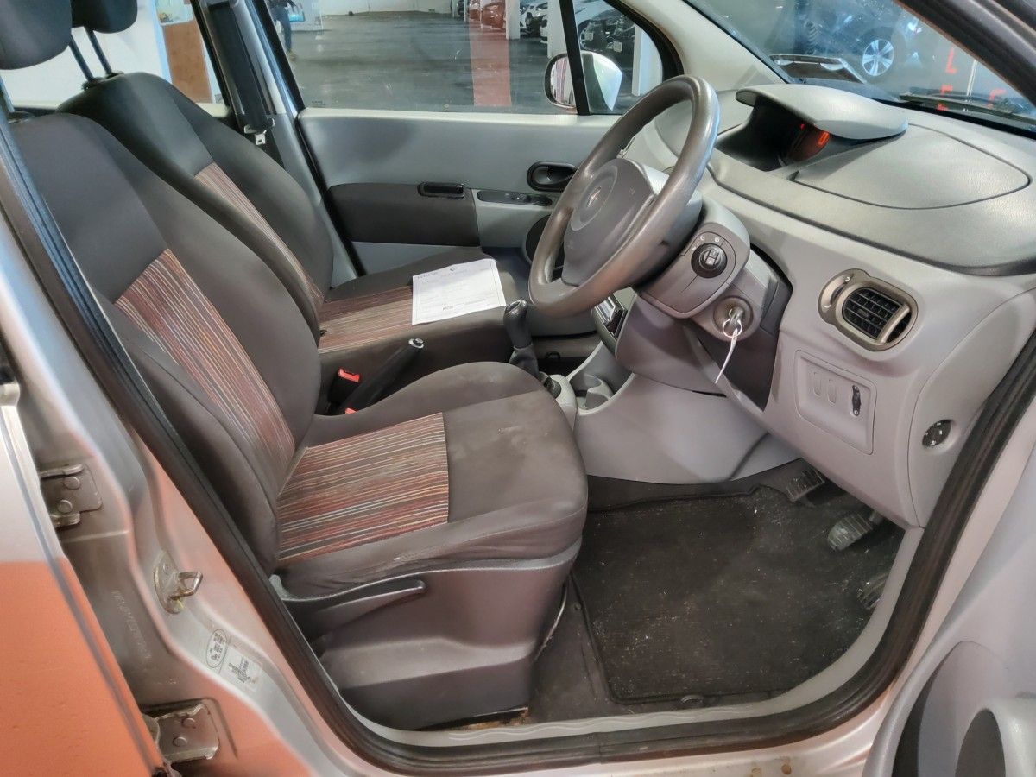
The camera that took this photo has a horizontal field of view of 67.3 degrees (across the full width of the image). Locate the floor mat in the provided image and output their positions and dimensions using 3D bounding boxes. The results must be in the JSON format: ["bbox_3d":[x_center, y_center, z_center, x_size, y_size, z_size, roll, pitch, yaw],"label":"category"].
[{"bbox_3d":[0.435,0.332,1.391,0.640,0.025,0.490,-3,28,-4],"label":"floor mat"}]

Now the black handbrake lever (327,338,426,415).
[{"bbox_3d":[-0.284,-0.007,1.543,0.260,0.050,0.042,-43,26,16],"label":"black handbrake lever"}]

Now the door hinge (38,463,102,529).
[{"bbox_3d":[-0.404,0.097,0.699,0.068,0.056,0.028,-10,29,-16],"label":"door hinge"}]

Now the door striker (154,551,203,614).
[{"bbox_3d":[-0.334,0.191,0.763,0.030,0.068,0.037,2,28,7],"label":"door striker"}]

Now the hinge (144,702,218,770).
[{"bbox_3d":[-0.348,0.360,0.806,0.070,0.056,0.028,-10,29,-16],"label":"hinge"}]

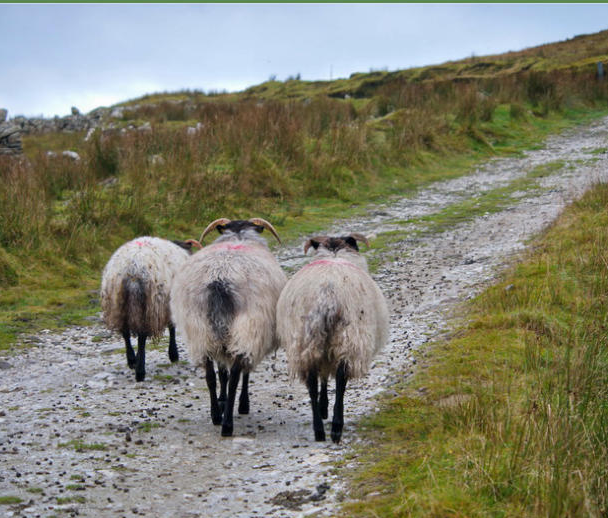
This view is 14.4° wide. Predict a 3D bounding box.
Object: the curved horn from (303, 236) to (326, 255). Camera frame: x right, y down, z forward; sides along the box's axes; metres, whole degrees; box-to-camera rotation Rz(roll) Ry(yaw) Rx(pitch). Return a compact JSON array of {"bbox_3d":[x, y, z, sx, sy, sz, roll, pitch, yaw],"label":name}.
[{"bbox_3d":[0.048,-0.062,10.970,0.101,0.085,0.088,0,2,4],"label":"curved horn"}]

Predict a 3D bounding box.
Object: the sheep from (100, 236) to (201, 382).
[{"bbox_3d":[-0.796,0.239,12.875,0.443,0.783,1.061,1,2,17],"label":"sheep"}]

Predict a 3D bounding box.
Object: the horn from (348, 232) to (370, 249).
[{"bbox_3d":[0.250,-0.085,11.000,0.101,0.077,0.088,0,2,4],"label":"horn"}]

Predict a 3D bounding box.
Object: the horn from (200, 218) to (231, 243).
[{"bbox_3d":[-0.417,-0.134,11.309,0.149,0.113,0.124,0,2,6],"label":"horn"}]

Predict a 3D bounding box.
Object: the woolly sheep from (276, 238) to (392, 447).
[{"bbox_3d":[0.129,0.336,10.681,0.489,0.865,1.112,0,2,4],"label":"woolly sheep"}]

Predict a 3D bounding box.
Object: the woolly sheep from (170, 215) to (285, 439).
[{"bbox_3d":[-0.334,0.299,10.970,0.520,0.927,1.133,0,2,6],"label":"woolly sheep"}]

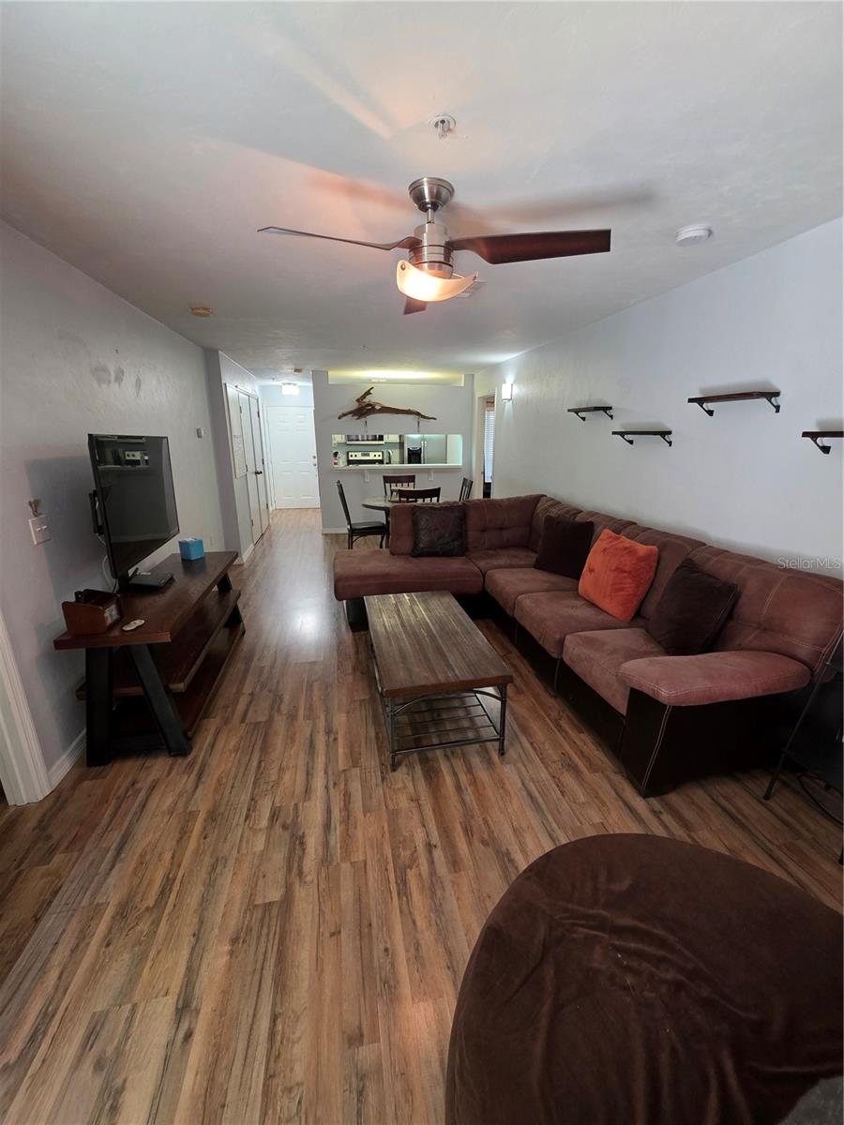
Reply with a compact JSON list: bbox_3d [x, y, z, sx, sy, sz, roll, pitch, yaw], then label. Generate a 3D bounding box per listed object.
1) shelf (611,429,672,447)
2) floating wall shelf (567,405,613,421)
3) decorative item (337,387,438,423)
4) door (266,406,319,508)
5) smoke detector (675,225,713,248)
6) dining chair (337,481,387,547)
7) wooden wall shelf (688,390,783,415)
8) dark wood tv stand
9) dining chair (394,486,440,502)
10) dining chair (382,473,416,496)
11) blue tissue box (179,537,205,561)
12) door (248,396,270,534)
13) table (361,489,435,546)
[{"bbox_3d":[1.507,-0.856,2.924,0.150,0.105,0.410,-3,17,-11],"label":"shelf"},{"bbox_3d":[1.389,-1.232,3.520,0.155,0.105,0.415,-3,17,-11],"label":"floating wall shelf"},{"bbox_3d":[-0.498,-2.375,6.344,1.490,0.460,0.200,-2,17,-11],"label":"decorative item"},{"bbox_3d":[-2.659,-2.164,8.856,0.910,2.040,0.050,-2,17,-11],"label":"door"},{"bbox_3d":[1.245,-1.494,1.937,0.139,0.038,0.139,-2,17,-11],"label":"smoke detector"},{"bbox_3d":[-0.697,-0.440,5.010,0.560,0.990,0.460,-2,17,-11],"label":"dining chair"},{"bbox_3d":[1.626,-0.832,2.231,0.150,0.103,0.405,-3,17,-11],"label":"wooden wall shelf"},{"bbox_3d":[-1.471,0.442,2.551,0.460,0.670,1.370,-2,17,-11],"label":"dark wood tv stand"},{"bbox_3d":[-0.108,-0.338,4.695,0.460,0.990,0.560,-5,17,-19],"label":"dining chair"},{"bbox_3d":[-0.254,-0.641,5.698,0.450,0.985,0.530,-3,17,-11],"label":"dining chair"},{"bbox_3d":[-1.665,-0.093,3.062,0.110,0.130,0.110,8,19,23],"label":"blue tissue box"},{"bbox_3d":[-2.612,-1.545,6.857,0.045,2.040,0.750,-3,17,-11],"label":"door"},{"bbox_3d":[-0.196,-0.389,5.276,1.080,0.755,1.080,-3,17,-11],"label":"table"}]

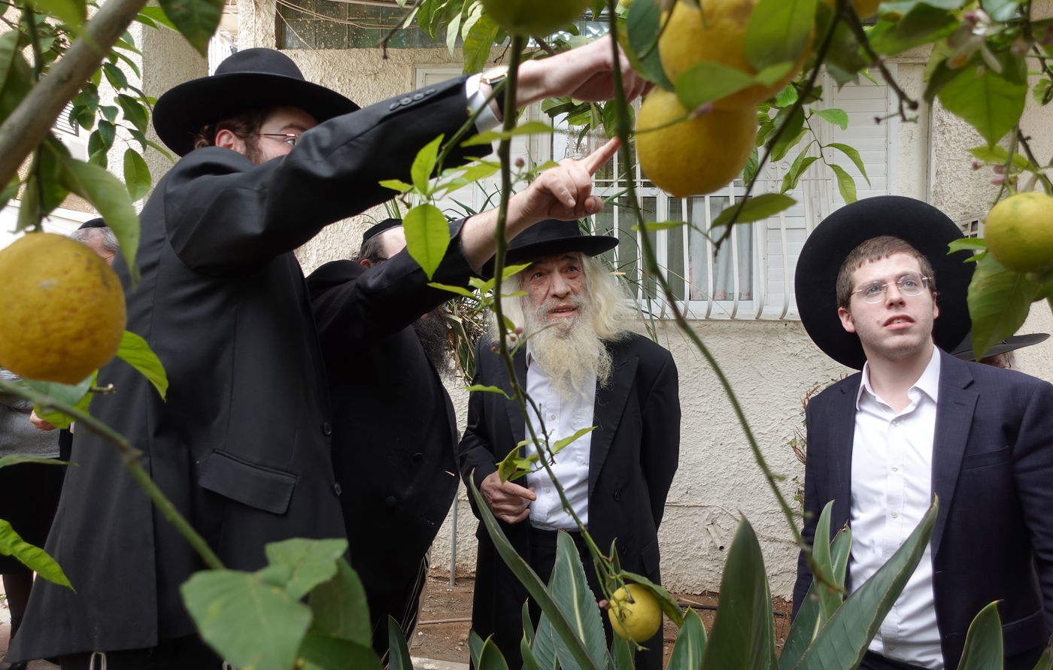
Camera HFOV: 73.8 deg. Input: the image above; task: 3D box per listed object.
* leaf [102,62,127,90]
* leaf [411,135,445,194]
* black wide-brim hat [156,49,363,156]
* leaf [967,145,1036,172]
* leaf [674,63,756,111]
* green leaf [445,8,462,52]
[{"bbox_3d":[-0.869,-0.546,1.480,0.036,0.065,0.020,-27,-26,-21],"label":"leaf"},{"bbox_3d":[-0.104,-0.179,0.740,0.030,0.066,0.018,12,0,-20],"label":"leaf"},{"bbox_3d":[-0.455,-0.399,1.241,0.370,0.130,0.345,-10,-13,19],"label":"black wide-brim hat"},{"bbox_3d":[0.419,-0.156,0.620,0.060,0.017,0.026,15,9,0],"label":"leaf"},{"bbox_3d":[0.129,-0.170,0.480,0.054,0.030,0.022,-6,25,2],"label":"leaf"},{"bbox_3d":[-0.111,-0.467,1.080,0.025,0.066,0.020,13,0,20],"label":"green leaf"}]

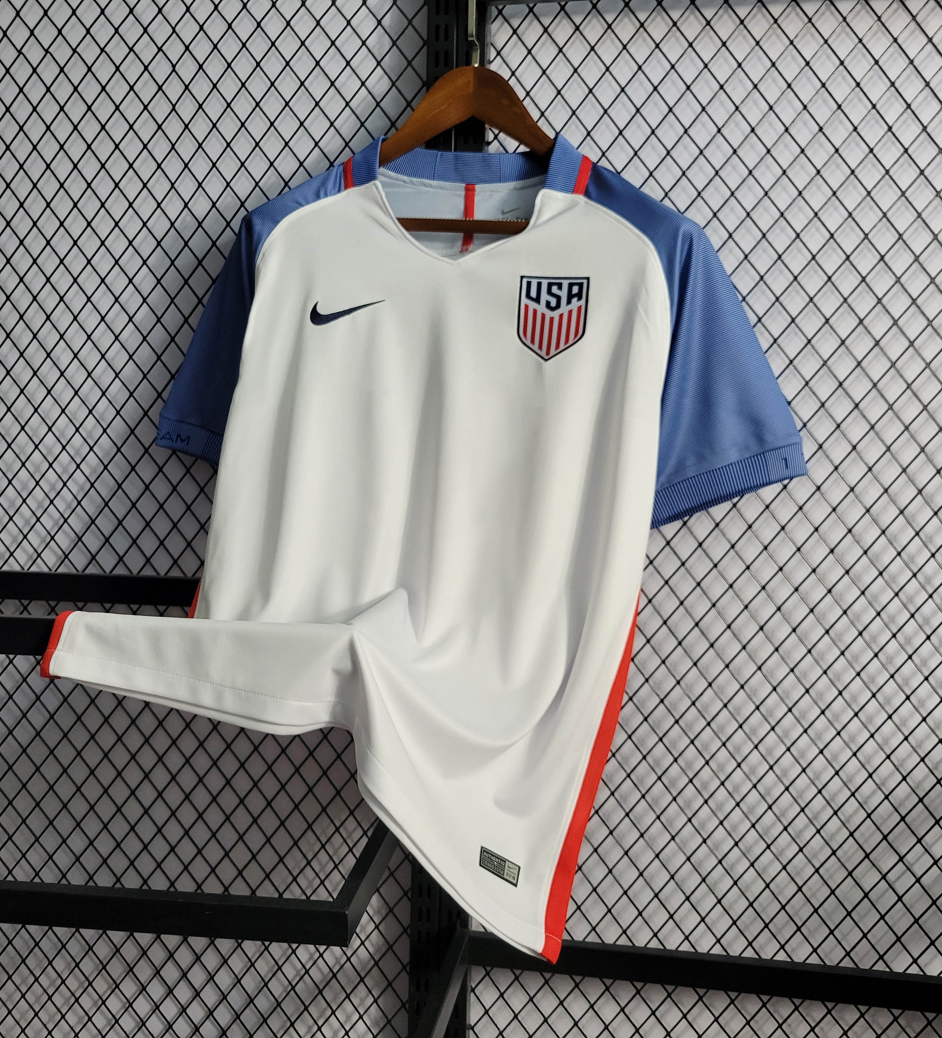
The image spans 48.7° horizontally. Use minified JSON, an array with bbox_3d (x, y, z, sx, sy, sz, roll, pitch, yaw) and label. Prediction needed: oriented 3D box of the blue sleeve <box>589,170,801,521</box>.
[{"bbox_3d":[0.204,-0.158,0.950,0.195,0.320,0.120,2,4,4],"label":"blue sleeve"}]

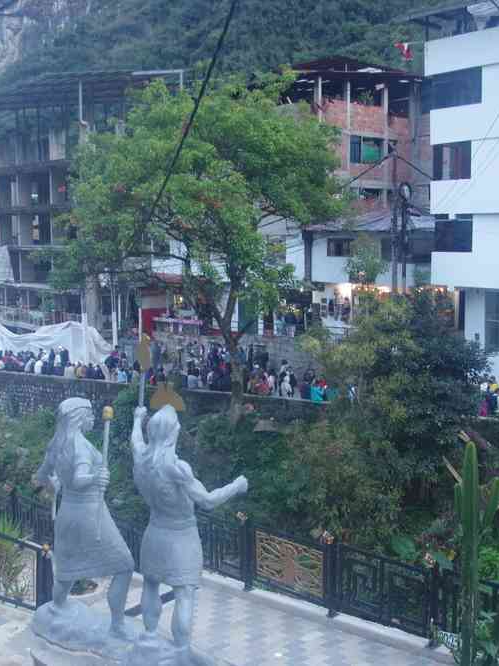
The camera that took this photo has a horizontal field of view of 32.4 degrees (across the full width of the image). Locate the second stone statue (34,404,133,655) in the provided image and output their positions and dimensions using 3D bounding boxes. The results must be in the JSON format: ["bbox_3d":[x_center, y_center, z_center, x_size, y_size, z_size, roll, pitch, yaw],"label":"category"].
[{"bbox_3d":[-1.505,1.727,7.800,0.850,2.200,0.750,-2,7,-15],"label":"second stone statue"}]

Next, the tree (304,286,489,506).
[{"bbox_3d":[4.447,1.882,25.500,4.900,6.000,4.600,0,6,0],"label":"tree"}]

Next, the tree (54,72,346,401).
[{"bbox_3d":[-1.994,-3.642,35.000,11.000,13.000,9.500,0,6,0],"label":"tree"}]

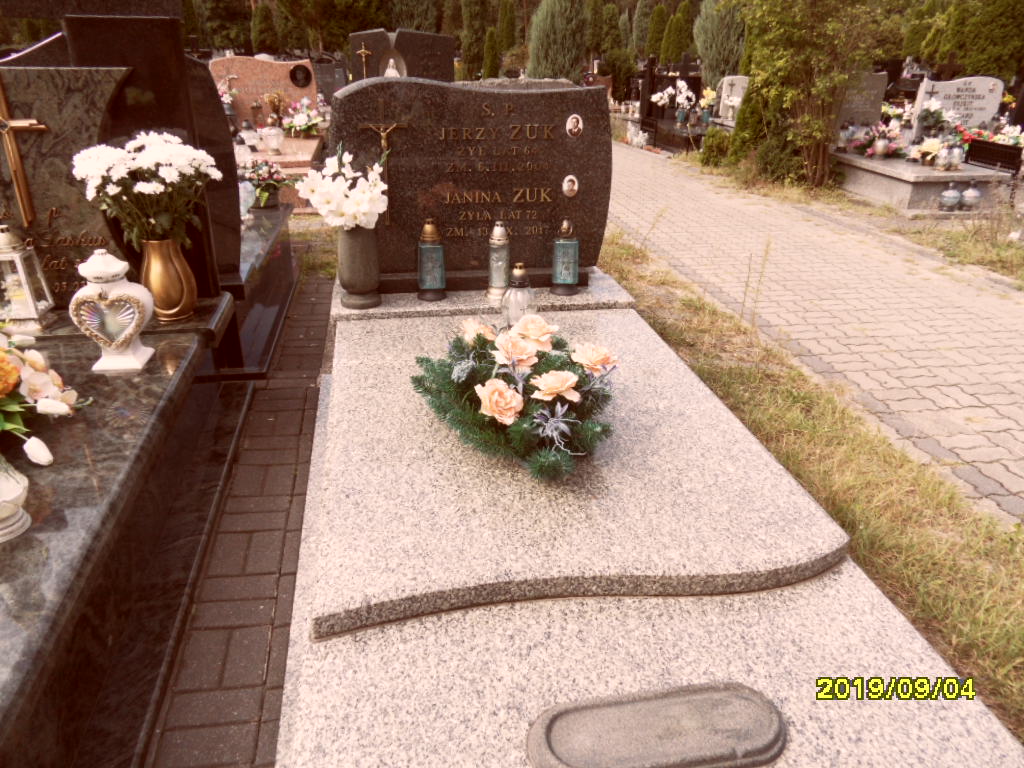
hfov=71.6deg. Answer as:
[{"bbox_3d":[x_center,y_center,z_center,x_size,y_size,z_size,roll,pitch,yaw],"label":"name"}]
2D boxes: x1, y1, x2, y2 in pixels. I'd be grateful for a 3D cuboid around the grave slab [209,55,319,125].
[{"bbox_3d":[-2.522,-2.987,7.301,1.006,0.688,0.100,-4,27,-10],"label":"grave slab"}]

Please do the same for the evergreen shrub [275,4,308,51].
[{"bbox_3d":[-6.727,-10.343,21.846,0.949,2.359,0.949,-4,26,-10],"label":"evergreen shrub"}]

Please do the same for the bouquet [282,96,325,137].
[{"bbox_3d":[-2.179,-2.793,7.420,0.403,0.393,0.339,-4,26,-10],"label":"bouquet"}]

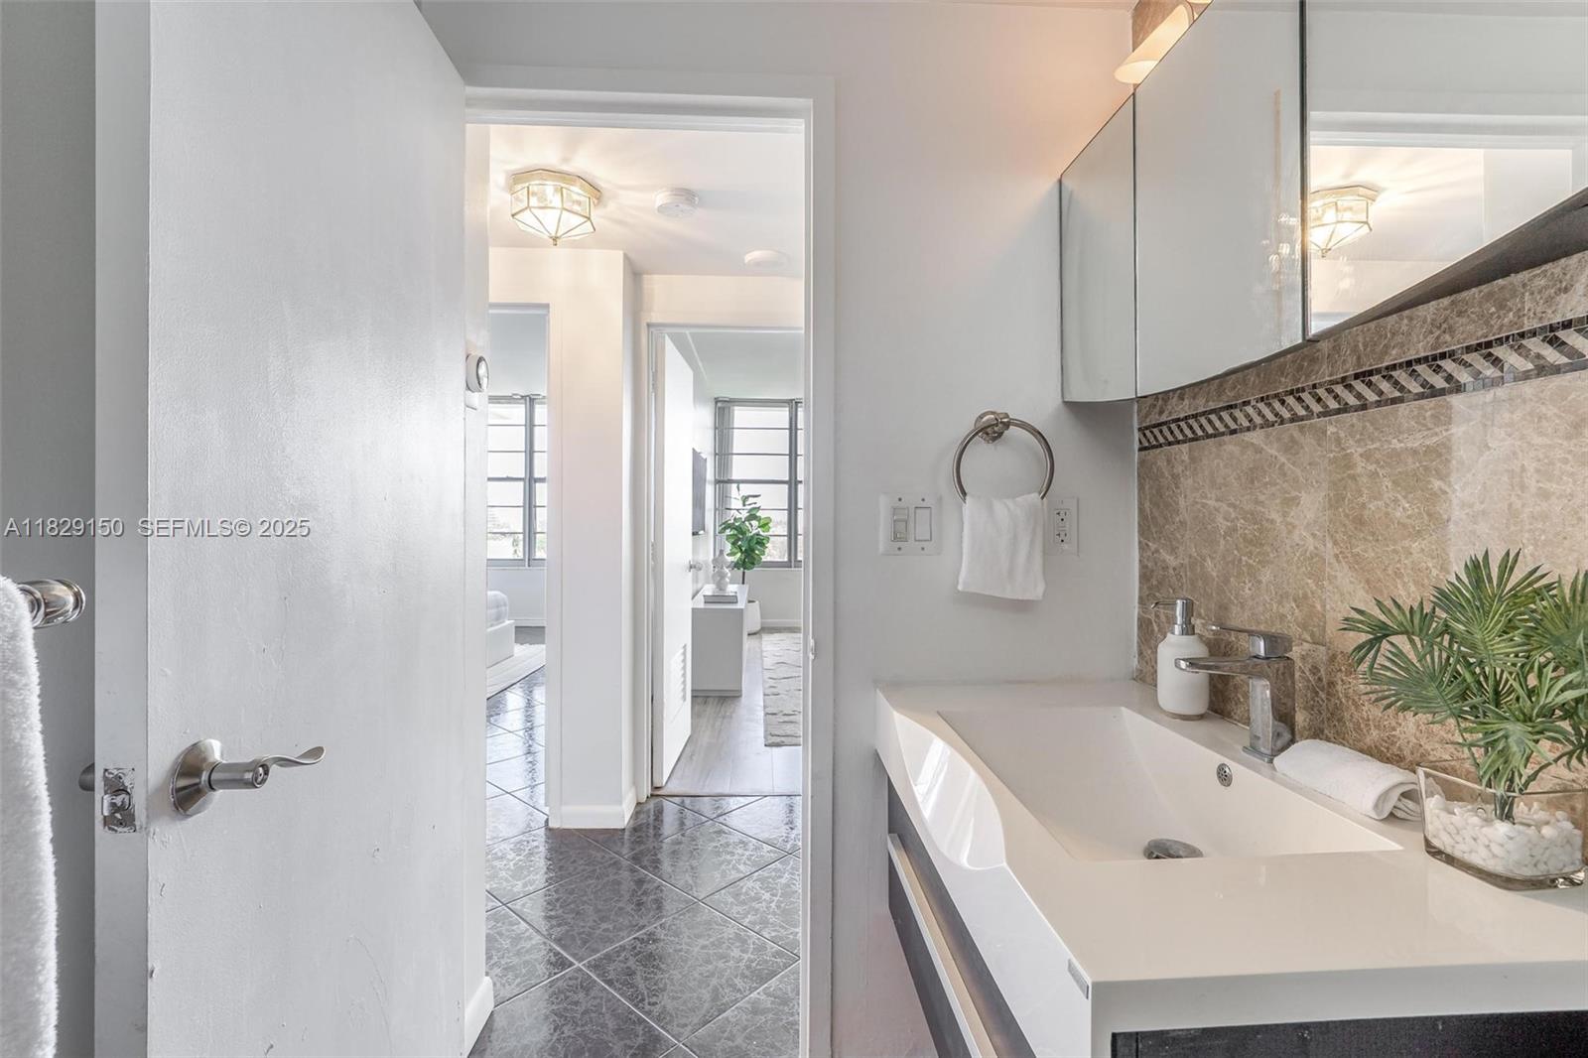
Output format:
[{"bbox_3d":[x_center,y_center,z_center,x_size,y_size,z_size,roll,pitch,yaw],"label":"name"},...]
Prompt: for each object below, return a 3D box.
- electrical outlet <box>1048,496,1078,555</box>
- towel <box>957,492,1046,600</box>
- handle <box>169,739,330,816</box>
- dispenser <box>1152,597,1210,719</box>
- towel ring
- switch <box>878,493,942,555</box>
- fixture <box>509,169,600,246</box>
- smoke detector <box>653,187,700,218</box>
[{"bbox_3d":[0.534,-0.003,1.404,0.069,0.117,0.009,0,0,-3],"label":"electrical outlet"},{"bbox_3d":[0.392,0.033,1.335,0.167,0.207,0.050,0,0,-3],"label":"towel"},{"bbox_3d":[-0.492,0.216,0.654,0.062,0.066,0.141,0,0,-8],"label":"handle"},{"bbox_3d":[0.626,0.209,1.147,0.087,0.190,0.074,0,0,-3],"label":"dispenser"},{"bbox_3d":[0.396,-0.124,1.362,0.193,0.219,0.080,0,0,-3],"label":"towel ring"},{"bbox_3d":[0.229,-0.007,1.386,0.122,0.119,0.010,0,0,-3],"label":"switch"},{"bbox_3d":[-0.750,-0.975,2.225,0.265,0.170,0.265,0,0,-3],"label":"fixture"},{"bbox_3d":[-0.370,-1.038,2.250,0.138,0.045,0.138,0,0,-3],"label":"smoke detector"}]

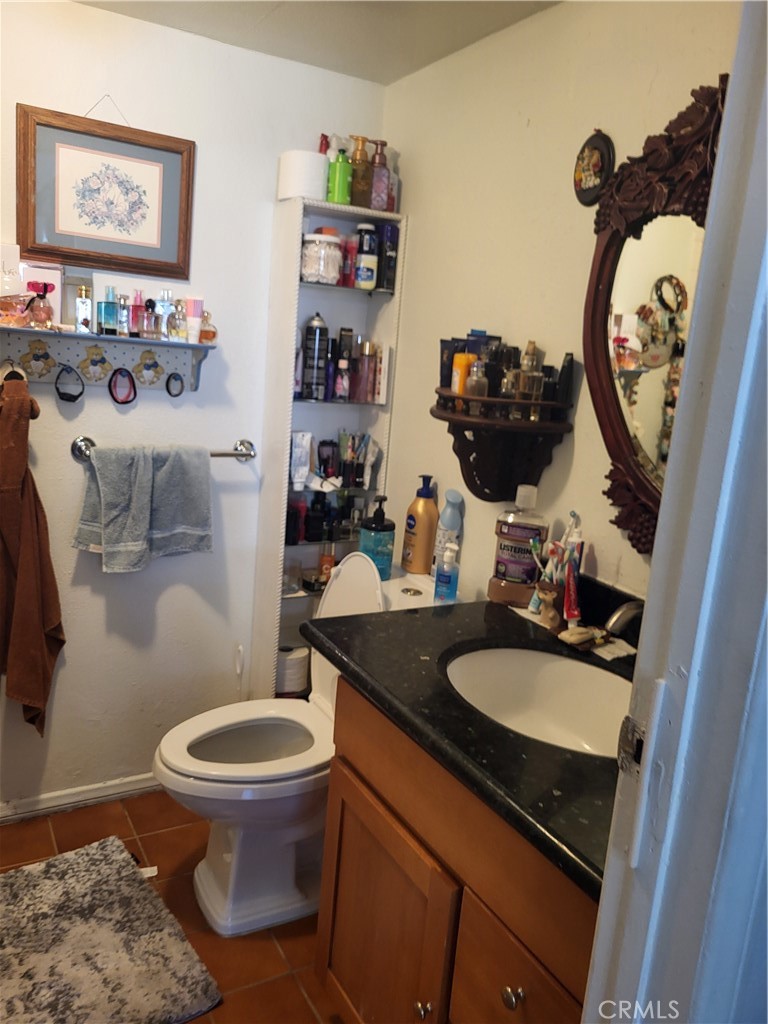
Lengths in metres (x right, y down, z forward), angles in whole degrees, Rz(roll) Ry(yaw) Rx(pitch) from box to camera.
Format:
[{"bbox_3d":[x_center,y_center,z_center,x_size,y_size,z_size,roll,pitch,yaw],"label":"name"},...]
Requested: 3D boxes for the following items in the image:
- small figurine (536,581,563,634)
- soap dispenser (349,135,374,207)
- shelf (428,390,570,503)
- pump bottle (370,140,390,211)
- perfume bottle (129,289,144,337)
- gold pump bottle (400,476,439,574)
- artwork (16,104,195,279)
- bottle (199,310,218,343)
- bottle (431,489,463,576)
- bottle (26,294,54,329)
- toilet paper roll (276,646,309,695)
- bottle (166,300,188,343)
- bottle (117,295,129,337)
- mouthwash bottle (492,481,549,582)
[{"bbox_3d":[0.332,0.187,1.539,0.048,0.098,0.044,2,12,-11],"label":"small figurine"},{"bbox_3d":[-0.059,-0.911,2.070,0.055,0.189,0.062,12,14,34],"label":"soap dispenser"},{"bbox_3d":[0.211,-0.145,1.777,0.174,0.265,0.428,-3,15,-31],"label":"shelf"},{"bbox_3d":[-0.016,-0.904,2.070,0.062,0.179,0.051,0,13,-19],"label":"pump bottle"},{"bbox_3d":[-0.613,-0.498,1.937,0.048,0.116,0.030,-2,13,-28],"label":"perfume bottle"},{"bbox_3d":[0.102,0.043,2.064,0.092,0.256,0.060,14,15,40],"label":"gold pump bottle"},{"bbox_3d":[-0.679,-0.774,1.902,0.409,0.344,0.026,-3,15,-31],"label":"artwork"},{"bbox_3d":[-0.463,-0.487,2.030,0.045,0.085,0.032,-3,15,-31],"label":"bottle"},{"bbox_3d":[0.163,0.067,1.987,0.064,0.236,0.060,4,12,-1],"label":"bottle"},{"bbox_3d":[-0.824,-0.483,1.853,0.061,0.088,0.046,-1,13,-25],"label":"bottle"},{"bbox_3d":[-0.295,0.471,2.303,0.132,0.109,0.132,4,11,-1],"label":"toilet paper roll"},{"bbox_3d":[-0.540,-0.499,2.022,0.053,0.105,0.036,-1,13,-25],"label":"bottle"},{"bbox_3d":[-0.666,-0.499,1.960,0.032,0.107,0.030,-2,14,-31],"label":"bottle"},{"bbox_3d":[0.286,0.069,1.614,0.110,0.256,0.074,8,12,18],"label":"mouthwash bottle"}]

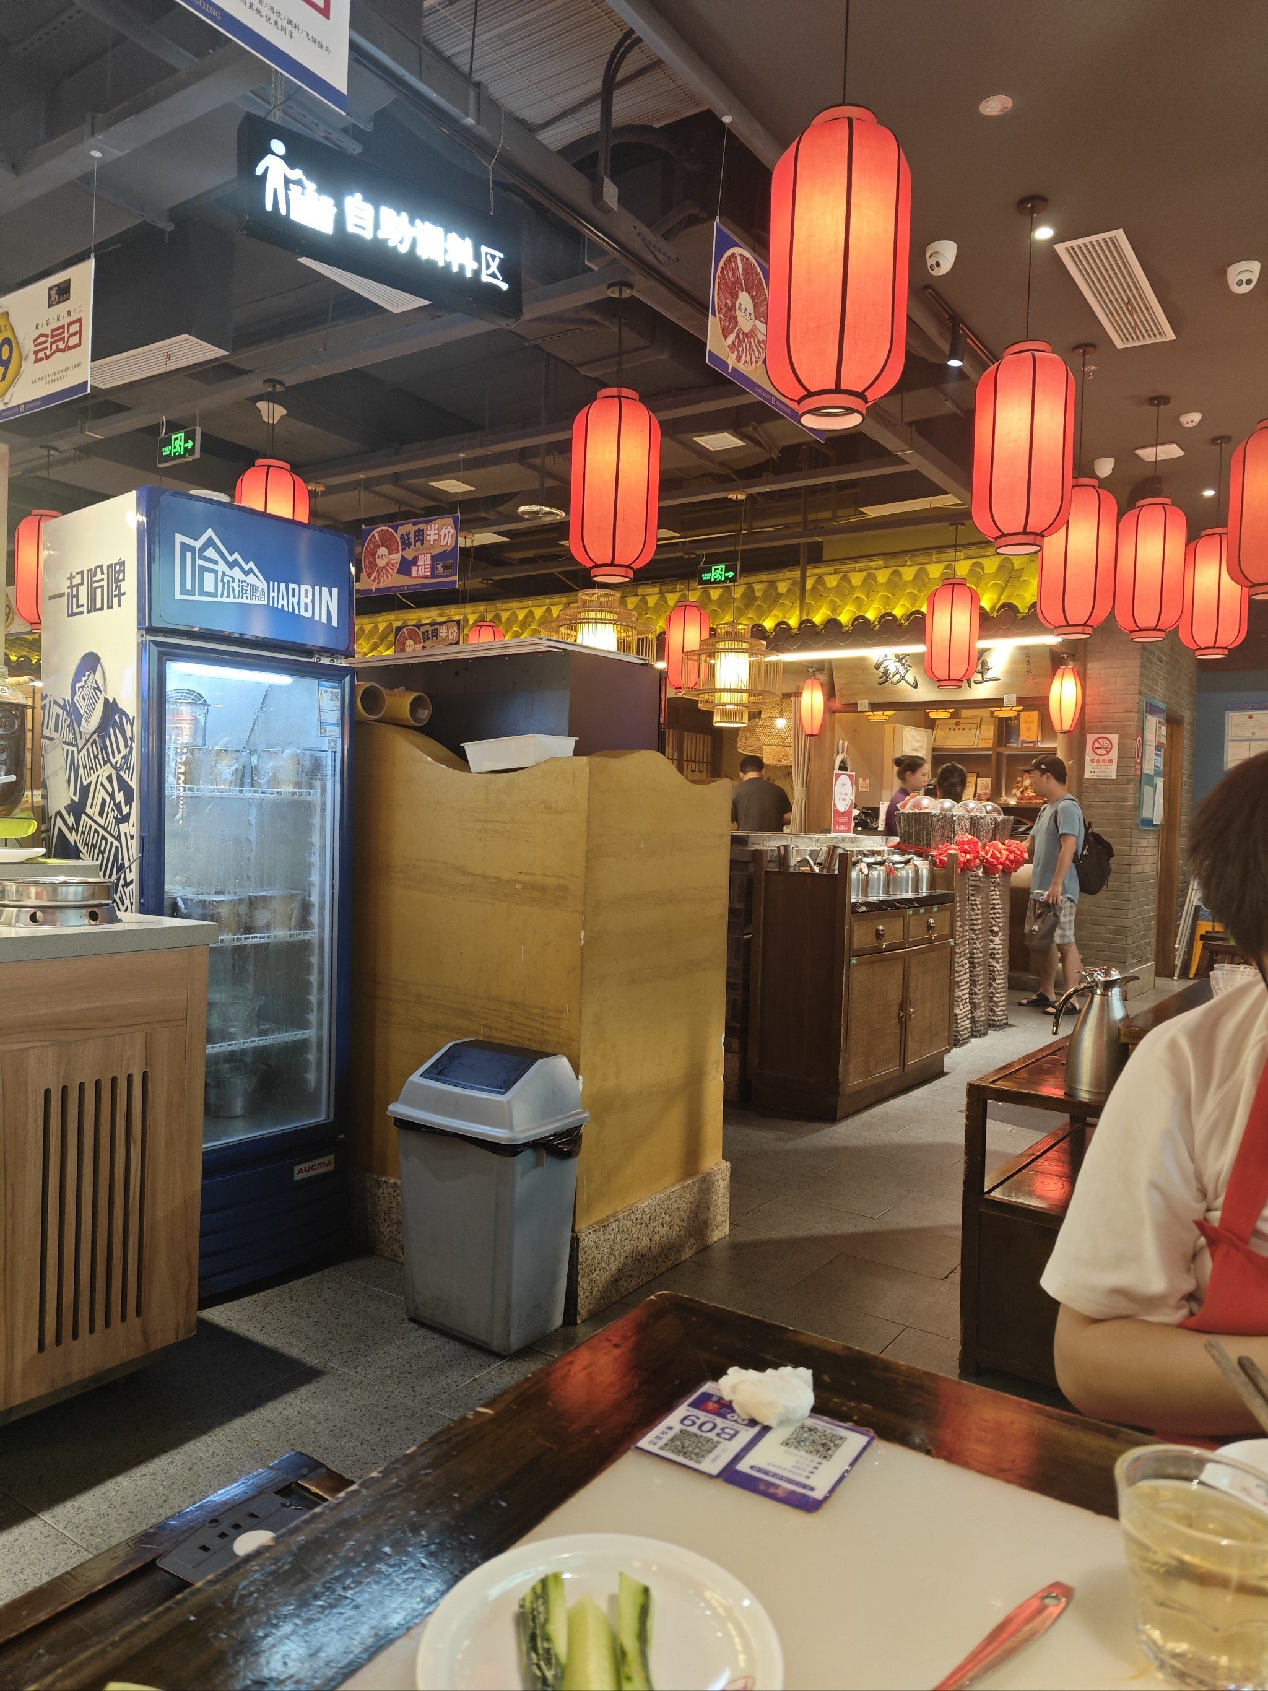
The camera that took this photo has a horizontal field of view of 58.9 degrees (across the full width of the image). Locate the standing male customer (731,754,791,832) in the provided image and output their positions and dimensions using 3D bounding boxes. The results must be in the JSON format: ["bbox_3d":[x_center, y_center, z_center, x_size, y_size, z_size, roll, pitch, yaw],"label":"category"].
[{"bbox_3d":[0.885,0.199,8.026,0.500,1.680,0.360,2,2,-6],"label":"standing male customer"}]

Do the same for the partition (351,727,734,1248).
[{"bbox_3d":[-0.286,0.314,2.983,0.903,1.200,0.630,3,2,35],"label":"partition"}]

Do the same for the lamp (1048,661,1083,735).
[{"bbox_3d":[2.901,-0.987,7.551,0.228,0.460,0.228,3,2,35],"label":"lamp"}]

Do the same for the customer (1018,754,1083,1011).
[{"bbox_3d":[2.654,0.230,7.131,0.430,1.620,0.470,3,2,28],"label":"customer"}]

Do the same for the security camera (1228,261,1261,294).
[{"bbox_3d":[2.254,-2.091,4.153,0.110,0.094,0.110,3,2,30],"label":"security camera"}]

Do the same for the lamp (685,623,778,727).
[{"bbox_3d":[0.521,-0.902,5.950,0.520,0.530,0.520,2,2,0],"label":"lamp"}]

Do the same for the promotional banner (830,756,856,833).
[{"bbox_3d":[0.980,-0.222,5.249,0.050,0.345,0.210,3,2,35],"label":"promotional banner"}]

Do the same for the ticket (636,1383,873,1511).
[{"bbox_3d":[0.078,0.375,0.712,0.117,0.004,0.100,3,2,30],"label":"ticket"}]

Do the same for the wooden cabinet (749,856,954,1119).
[{"bbox_3d":[1.057,0.580,5.277,0.420,1.100,1.350,3,2,35],"label":"wooden cabinet"}]

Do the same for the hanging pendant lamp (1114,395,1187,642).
[{"bbox_3d":[2.389,-1.496,5.166,0.300,1.085,0.300,3,2,35],"label":"hanging pendant lamp"}]

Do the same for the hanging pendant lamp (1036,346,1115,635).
[{"bbox_3d":[1.841,-1.460,4.631,0.300,1.165,0.300,3,2,35],"label":"hanging pendant lamp"}]

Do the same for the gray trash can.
[{"bbox_3d":[-0.319,0.752,2.499,0.355,0.615,0.270,3,2,35],"label":"gray trash can"}]

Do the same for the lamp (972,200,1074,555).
[{"bbox_3d":[1.253,-1.488,3.593,0.300,1.090,0.300,3,2,35],"label":"lamp"}]

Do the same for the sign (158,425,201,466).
[{"bbox_3d":[-2.467,-2.166,6.100,0.355,0.155,0.030,3,2,35],"label":"sign"}]

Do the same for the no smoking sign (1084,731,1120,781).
[{"bbox_3d":[3.206,-0.608,7.688,0.200,0.303,0.006,3,2,35],"label":"no smoking sign"}]

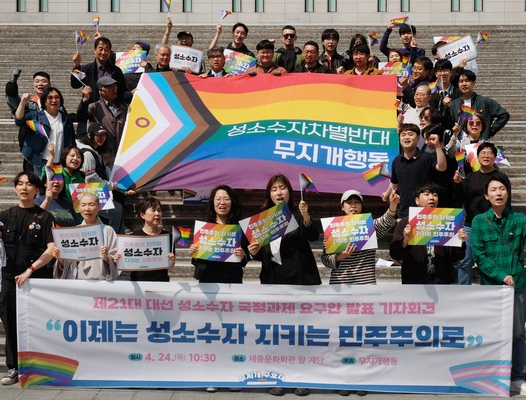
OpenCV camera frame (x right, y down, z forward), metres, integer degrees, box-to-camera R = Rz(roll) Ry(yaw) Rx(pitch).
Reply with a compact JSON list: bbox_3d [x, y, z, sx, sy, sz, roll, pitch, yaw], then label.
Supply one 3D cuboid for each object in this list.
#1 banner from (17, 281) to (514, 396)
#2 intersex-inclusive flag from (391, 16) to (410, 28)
[{"bbox_3d":[0.019,1.119,7.930,4.000,0.900,0.100,0,5,3],"label":"banner"},{"bbox_3d":[1.712,-2.208,12.200,0.210,0.140,0.050,-5,2,0],"label":"intersex-inclusive flag"}]

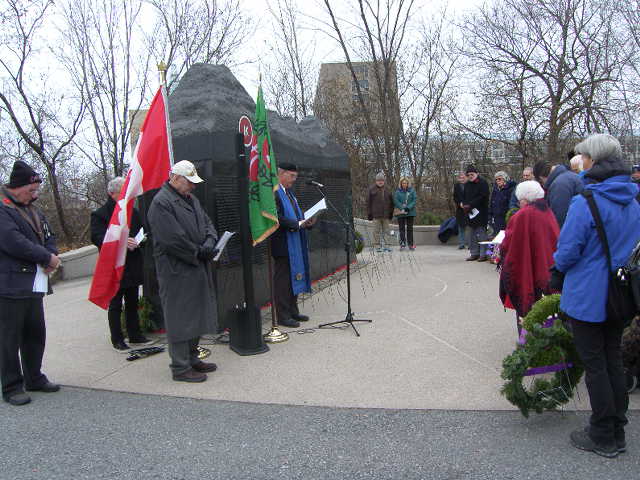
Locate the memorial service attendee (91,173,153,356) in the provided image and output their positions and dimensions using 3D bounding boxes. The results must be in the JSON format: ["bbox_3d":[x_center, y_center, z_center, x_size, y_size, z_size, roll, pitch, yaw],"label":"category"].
[{"bbox_3d":[-1.876,0.197,4.951,0.420,1.640,0.520,3,8,35],"label":"memorial service attendee"}]

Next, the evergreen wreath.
[{"bbox_3d":[1.514,0.790,3.540,0.530,0.740,0.300,-4,7,-20],"label":"evergreen wreath"}]

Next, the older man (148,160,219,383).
[{"bbox_3d":[-1.064,0.246,4.103,0.430,1.700,0.520,1,7,23],"label":"older man"}]

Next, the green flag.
[{"bbox_3d":[-0.536,-0.707,4.911,0.300,1.530,0.220,-2,6,-6],"label":"green flag"}]

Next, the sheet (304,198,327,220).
[{"bbox_3d":[-0.047,-0.317,5.380,0.280,0.020,0.216,-34,28,-3],"label":"sheet"}]

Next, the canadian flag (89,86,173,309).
[{"bbox_3d":[-1.634,-0.366,4.463,0.720,1.900,0.300,-1,7,3],"label":"canadian flag"}]

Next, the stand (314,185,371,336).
[{"bbox_3d":[0.256,0.197,5.296,0.600,1.460,0.540,-2,6,-3],"label":"stand"}]

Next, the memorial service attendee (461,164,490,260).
[{"bbox_3d":[2.888,-0.513,9.614,0.540,1.760,0.400,4,8,37],"label":"memorial service attendee"}]

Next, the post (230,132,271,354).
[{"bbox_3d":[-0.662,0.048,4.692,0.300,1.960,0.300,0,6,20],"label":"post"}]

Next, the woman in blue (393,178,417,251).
[{"bbox_3d":[1.872,-0.564,11.418,0.500,1.630,0.340,-1,6,6],"label":"woman in blue"}]

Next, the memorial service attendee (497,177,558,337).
[{"bbox_3d":[1.816,0.243,4.484,0.420,1.500,0.540,5,9,45],"label":"memorial service attendee"}]

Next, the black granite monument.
[{"bbox_3d":[-0.679,-0.703,7.580,0.900,2.780,4.850,1,7,22],"label":"black granite monument"}]

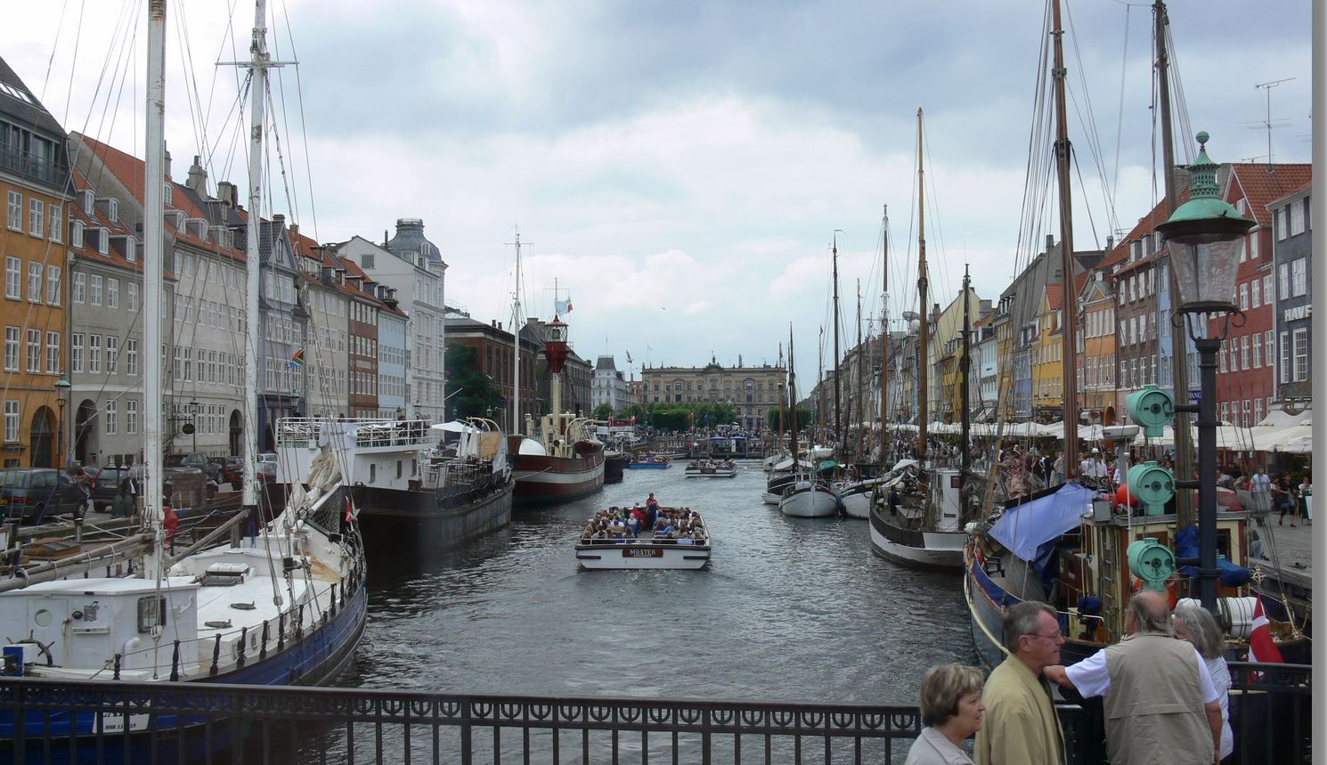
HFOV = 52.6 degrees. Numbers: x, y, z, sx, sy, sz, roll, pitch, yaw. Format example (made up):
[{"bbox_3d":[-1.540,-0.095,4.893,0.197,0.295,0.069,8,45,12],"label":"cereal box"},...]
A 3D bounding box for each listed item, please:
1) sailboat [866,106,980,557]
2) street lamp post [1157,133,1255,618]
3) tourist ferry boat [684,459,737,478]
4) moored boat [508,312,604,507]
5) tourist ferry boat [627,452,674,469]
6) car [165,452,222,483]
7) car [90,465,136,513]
[{"bbox_3d":[10.228,-2.193,52.277,4.800,17.300,16.000,0,-2,-4],"label":"sailboat"},{"bbox_3d":[3.150,0.587,7.784,0.570,4.070,0.570,0,-2,0],"label":"street lamp post"},{"bbox_3d":[5.043,8.514,136.653,4.500,1.900,14.500,0,-2,7],"label":"tourist ferry boat"},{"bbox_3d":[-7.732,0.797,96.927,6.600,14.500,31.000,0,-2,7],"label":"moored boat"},{"bbox_3d":[-1.541,9.541,165.533,4.500,1.900,14.500,0,-2,5],"label":"tourist ferry boat"},{"bbox_3d":[-24.600,4.601,70.382,1.750,1.520,4.300,0,-2,4],"label":"car"},{"bbox_3d":[-19.100,3.889,49.393,1.800,1.640,4.500,0,-2,4],"label":"car"}]

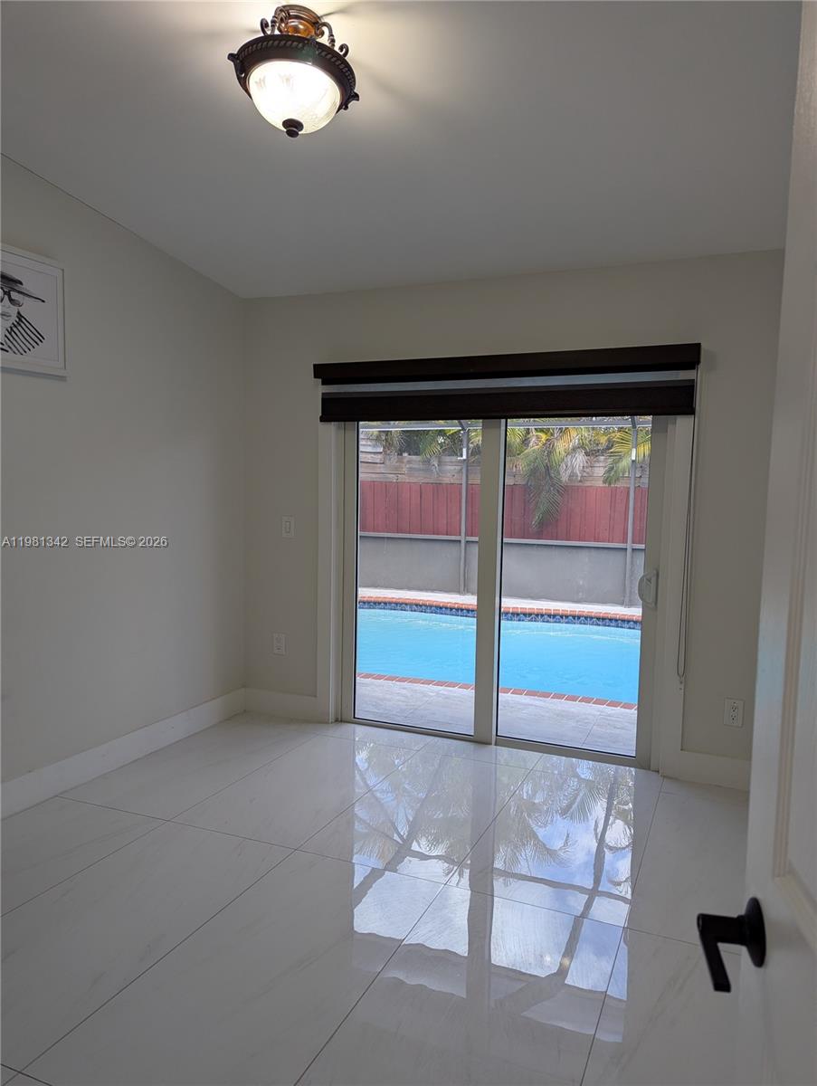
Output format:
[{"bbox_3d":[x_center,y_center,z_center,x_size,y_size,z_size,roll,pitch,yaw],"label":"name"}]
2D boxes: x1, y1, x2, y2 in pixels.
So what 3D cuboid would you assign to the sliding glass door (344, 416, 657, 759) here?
[{"bbox_3d":[0.461,0.129,4.067,1.789,1.930,0.100,3,4,23],"label":"sliding glass door"}]

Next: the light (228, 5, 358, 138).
[{"bbox_3d":[-0.312,-1.302,2.103,0.355,0.325,0.355,3,-2,0],"label":"light"}]

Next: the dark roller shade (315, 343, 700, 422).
[{"bbox_3d":[0.415,-0.792,3.847,2.000,0.320,0.090,3,4,23],"label":"dark roller shade"}]

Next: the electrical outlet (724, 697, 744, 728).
[{"bbox_3d":[1.526,0.794,3.524,0.077,0.124,0.008,3,4,23],"label":"electrical outlet"}]

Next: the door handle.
[{"bbox_3d":[0.324,0.399,0.747,0.063,0.066,0.127,2,4,11],"label":"door handle"}]

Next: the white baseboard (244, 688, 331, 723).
[{"bbox_3d":[-0.740,0.970,4.509,0.560,0.140,0.016,3,4,23],"label":"white baseboard"}]

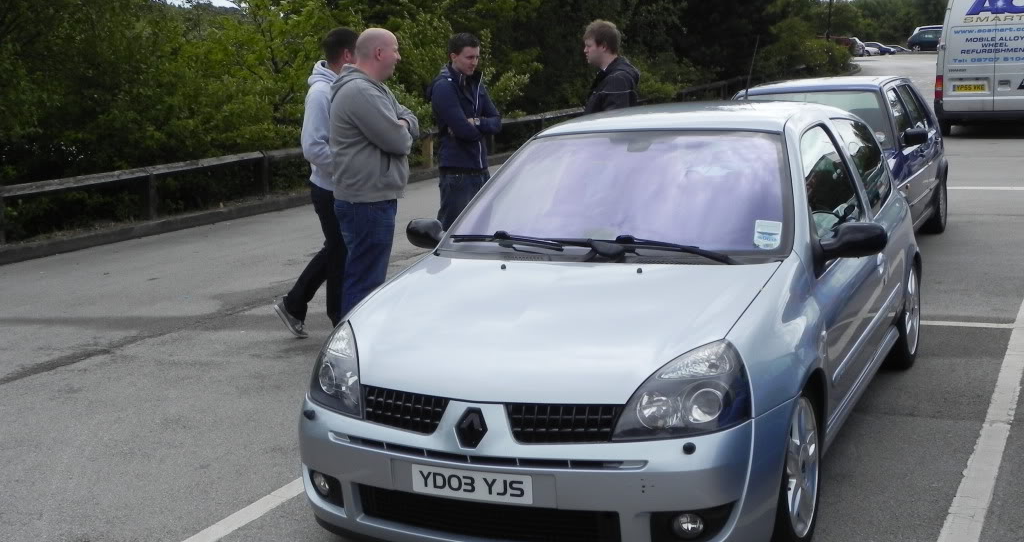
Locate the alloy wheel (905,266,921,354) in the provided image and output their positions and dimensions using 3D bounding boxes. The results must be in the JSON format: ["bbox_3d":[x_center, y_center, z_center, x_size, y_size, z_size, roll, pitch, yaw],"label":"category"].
[{"bbox_3d":[1.879,0.192,5.992,0.190,0.440,0.440,1,10,25],"label":"alloy wheel"}]

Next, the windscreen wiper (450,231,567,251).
[{"bbox_3d":[-0.025,-0.110,4.489,0.500,0.050,0.060,8,14,31],"label":"windscreen wiper"}]

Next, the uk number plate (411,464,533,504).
[{"bbox_3d":[-0.112,0.604,3.429,0.380,0.084,0.012,2,16,26],"label":"uk number plate"}]

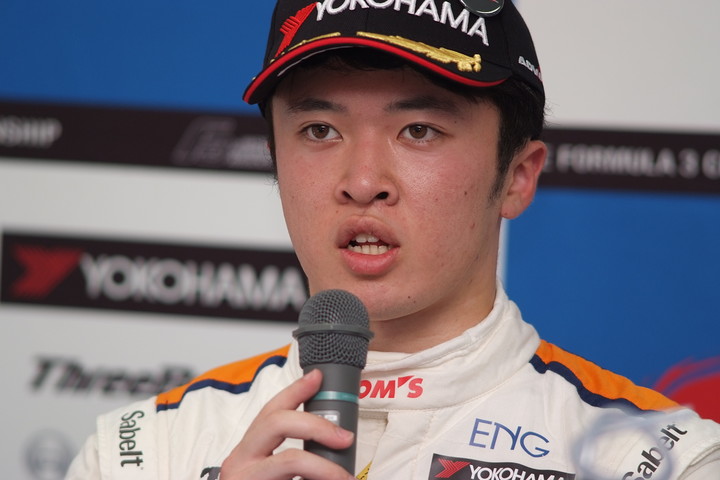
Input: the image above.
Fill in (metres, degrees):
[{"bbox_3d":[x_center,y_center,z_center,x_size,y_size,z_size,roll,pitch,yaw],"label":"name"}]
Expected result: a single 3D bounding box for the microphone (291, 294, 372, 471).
[{"bbox_3d":[-0.019,0.148,3.285,0.050,0.240,0.050,2,10,0],"label":"microphone"}]

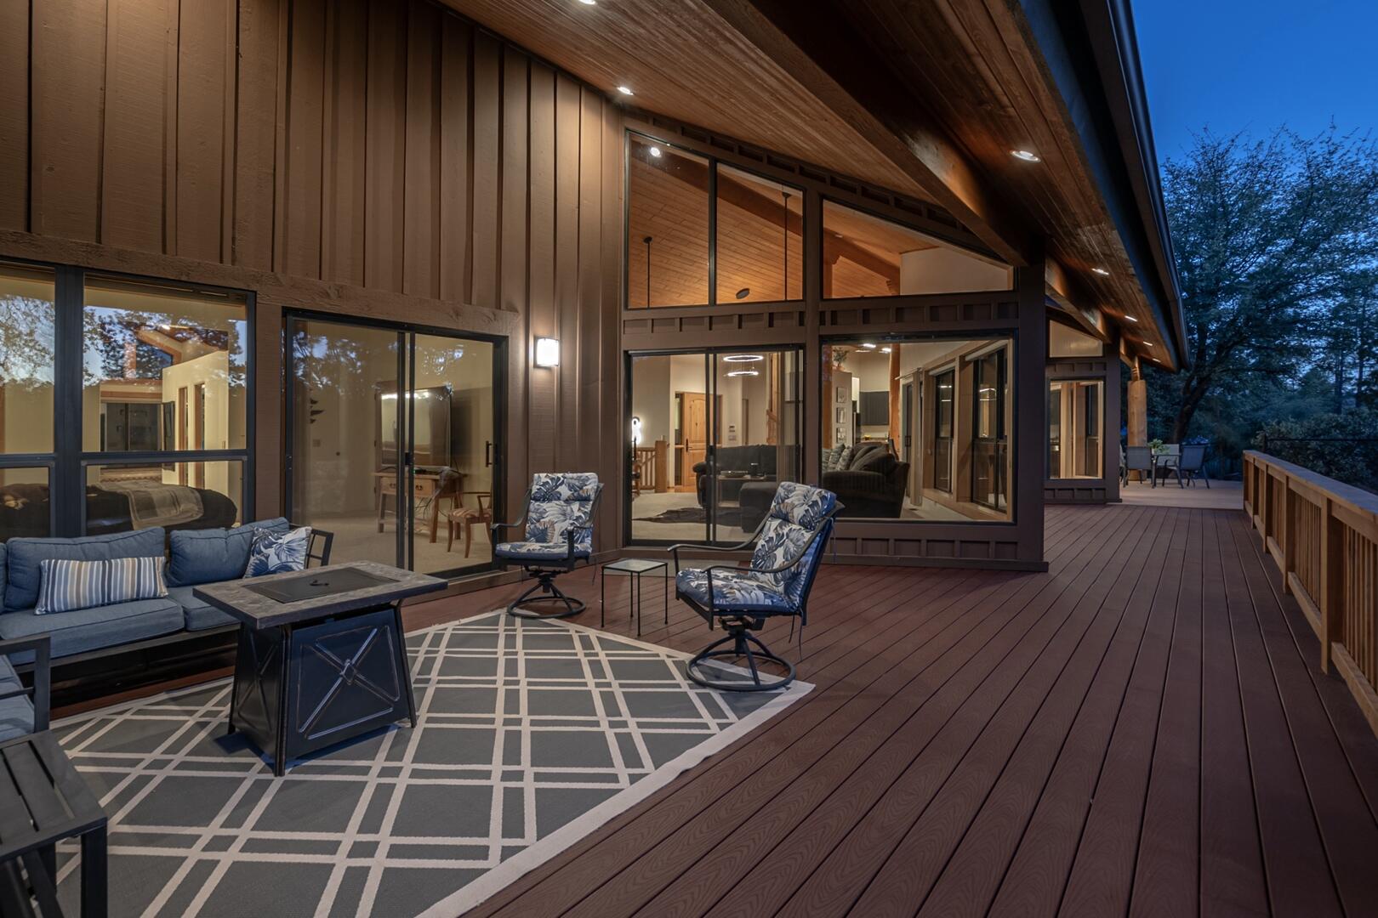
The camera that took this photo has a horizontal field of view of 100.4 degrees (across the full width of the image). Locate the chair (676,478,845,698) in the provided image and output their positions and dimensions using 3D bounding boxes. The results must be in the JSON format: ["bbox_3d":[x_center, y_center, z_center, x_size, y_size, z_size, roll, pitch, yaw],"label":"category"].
[{"bbox_3d":[0.345,0.645,3.180,0.780,0.980,0.630,0,1,-16],"label":"chair"}]

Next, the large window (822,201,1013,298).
[{"bbox_3d":[2.200,-2.100,5.600,1.790,1.000,0.100,0,1,10],"label":"large window"}]

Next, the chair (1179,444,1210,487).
[{"bbox_3d":[11.150,0.150,12.900,0.600,0.970,0.680,0,1,0],"label":"chair"}]

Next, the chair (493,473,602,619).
[{"bbox_3d":[-1.060,0.600,4.420,0.630,0.980,0.760,1,1,14],"label":"chair"}]

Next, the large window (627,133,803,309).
[{"bbox_3d":[0.265,-2.530,5.940,1.870,1.880,0.100,0,1,10],"label":"large window"}]

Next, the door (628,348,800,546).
[{"bbox_3d":[0.265,-0.135,5.980,1.860,2.060,0.100,0,1,10],"label":"door"}]

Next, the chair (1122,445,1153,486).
[{"bbox_3d":[10.300,0.170,13.150,0.600,0.950,0.680,1,1,24],"label":"chair"}]

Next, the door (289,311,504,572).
[{"bbox_3d":[-2.235,-0.070,4.560,0.100,2.030,1.690,1,2,41],"label":"door"}]

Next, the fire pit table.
[{"bbox_3d":[-1.590,0.860,2.490,0.730,0.635,0.720,1,2,38],"label":"fire pit table"}]

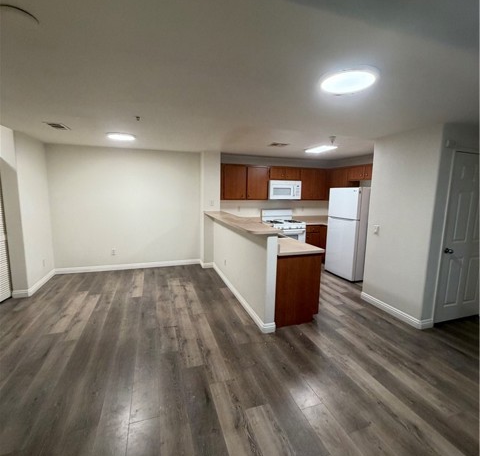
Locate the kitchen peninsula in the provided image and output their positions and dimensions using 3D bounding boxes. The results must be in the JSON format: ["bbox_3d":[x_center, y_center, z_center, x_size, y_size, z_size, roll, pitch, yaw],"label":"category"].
[{"bbox_3d":[0.144,0.430,4.204,0.977,1.178,2.690,-2,8,-18],"label":"kitchen peninsula"}]

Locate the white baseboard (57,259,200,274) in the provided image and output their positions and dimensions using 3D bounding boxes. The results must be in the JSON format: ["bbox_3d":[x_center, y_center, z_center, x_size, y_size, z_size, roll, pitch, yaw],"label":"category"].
[{"bbox_3d":[-2.163,0.787,5.261,2.731,0.105,0.016,-2,8,-18],"label":"white baseboard"}]

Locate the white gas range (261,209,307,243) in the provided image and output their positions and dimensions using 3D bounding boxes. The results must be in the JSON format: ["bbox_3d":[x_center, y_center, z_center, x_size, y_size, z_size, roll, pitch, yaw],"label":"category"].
[{"bbox_3d":[0.970,0.216,5.848,0.772,1.192,0.685,-2,8,-18],"label":"white gas range"}]

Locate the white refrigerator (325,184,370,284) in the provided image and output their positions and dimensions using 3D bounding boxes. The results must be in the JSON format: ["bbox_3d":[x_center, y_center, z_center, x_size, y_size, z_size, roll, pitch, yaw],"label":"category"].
[{"bbox_3d":[2.264,0.097,5.027,0.735,1.695,0.743,-2,8,-18],"label":"white refrigerator"}]

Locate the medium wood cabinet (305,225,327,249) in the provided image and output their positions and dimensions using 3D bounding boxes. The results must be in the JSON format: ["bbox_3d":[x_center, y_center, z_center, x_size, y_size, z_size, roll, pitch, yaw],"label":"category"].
[{"bbox_3d":[1.567,0.343,6.110,0.507,0.893,0.614,-2,8,-18],"label":"medium wood cabinet"}]

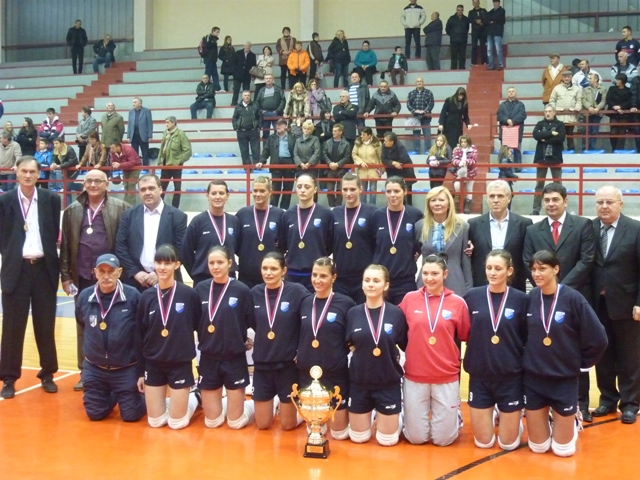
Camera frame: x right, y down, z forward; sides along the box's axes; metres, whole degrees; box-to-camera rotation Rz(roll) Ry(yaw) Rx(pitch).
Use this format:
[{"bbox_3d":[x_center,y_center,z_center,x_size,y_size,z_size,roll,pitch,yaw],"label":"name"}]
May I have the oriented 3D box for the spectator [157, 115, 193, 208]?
[{"bbox_3d":[-2.736,-1.434,15.700,0.550,1.793,0.420,2,4,37],"label":"spectator"}]

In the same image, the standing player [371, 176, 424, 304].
[{"bbox_3d":[0.610,0.419,6.612,0.500,1.834,0.340,1,4,12],"label":"standing player"}]

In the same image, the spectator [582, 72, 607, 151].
[{"bbox_3d":[5.906,-2.722,17.900,0.550,1.721,0.420,1,3,18],"label":"spectator"}]

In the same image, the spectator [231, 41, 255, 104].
[{"bbox_3d":[-2.096,-4.553,22.858,0.570,1.750,0.380,0,4,0],"label":"spectator"}]

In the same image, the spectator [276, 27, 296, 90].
[{"bbox_3d":[-0.906,-4.902,22.500,0.520,1.717,0.360,0,3,0],"label":"spectator"}]

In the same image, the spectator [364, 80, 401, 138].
[{"bbox_3d":[1.352,-2.602,17.711,0.700,1.567,0.480,1,3,12],"label":"spectator"}]

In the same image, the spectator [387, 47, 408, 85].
[{"bbox_3d":[2.119,-4.722,22.600,0.500,1.051,0.580,0,3,0],"label":"spectator"}]

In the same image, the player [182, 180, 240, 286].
[{"bbox_3d":[-0.892,0.402,6.862,0.520,1.813,0.330,0,3,-3],"label":"player"}]

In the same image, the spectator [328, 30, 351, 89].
[{"bbox_3d":[0.555,-5.014,23.153,0.600,1.620,0.420,-2,4,-30],"label":"spectator"}]

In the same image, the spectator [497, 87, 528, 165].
[{"bbox_3d":[3.702,-2.105,16.225,0.580,1.740,0.360,1,4,12],"label":"spectator"}]

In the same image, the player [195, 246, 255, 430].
[{"bbox_3d":[-0.630,0.697,6.296,0.500,1.317,0.600,1,4,13],"label":"player"}]

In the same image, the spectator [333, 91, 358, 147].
[{"bbox_3d":[0.566,-2.355,18.100,0.550,1.773,0.400,2,3,25],"label":"spectator"}]

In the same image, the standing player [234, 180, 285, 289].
[{"bbox_3d":[-0.469,0.397,6.559,0.500,1.790,0.320,-1,4,-8],"label":"standing player"}]

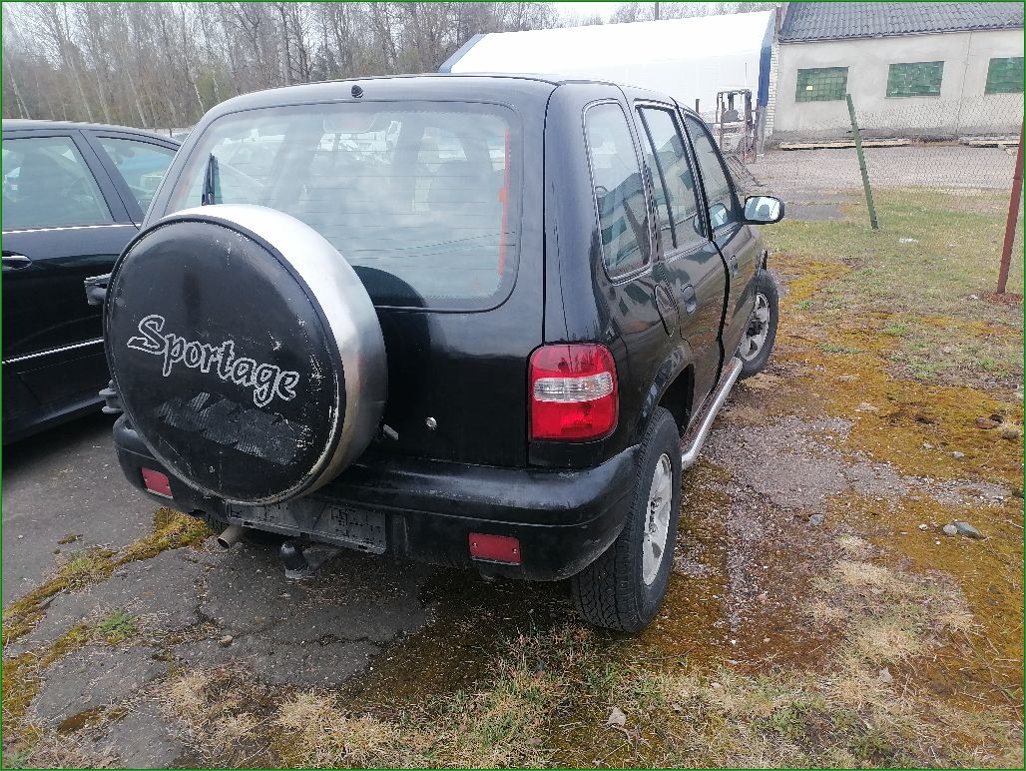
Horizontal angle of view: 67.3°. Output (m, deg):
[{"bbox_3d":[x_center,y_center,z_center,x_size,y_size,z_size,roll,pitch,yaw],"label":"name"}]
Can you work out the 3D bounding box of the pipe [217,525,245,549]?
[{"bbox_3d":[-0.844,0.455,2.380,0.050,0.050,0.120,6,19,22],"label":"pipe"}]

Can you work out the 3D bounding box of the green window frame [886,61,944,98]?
[{"bbox_3d":[13.581,-10.299,26.000,1.680,1.080,0.120,4,20,19],"label":"green window frame"}]

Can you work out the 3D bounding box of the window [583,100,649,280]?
[{"bbox_3d":[0.266,-0.499,1.938,0.040,0.420,0.430,-15,10,27],"label":"window"}]

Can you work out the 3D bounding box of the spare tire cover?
[{"bbox_3d":[-0.656,-0.069,1.898,0.706,0.706,0.195,6,19,22],"label":"spare tire cover"}]

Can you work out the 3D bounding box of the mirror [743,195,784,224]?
[{"bbox_3d":[1.166,-0.817,3.582,0.190,0.140,0.100,6,19,22],"label":"mirror"}]

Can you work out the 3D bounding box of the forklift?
[{"bbox_3d":[6.077,-7.491,22.300,1.850,2.030,1.080,12,24,36],"label":"forklift"}]

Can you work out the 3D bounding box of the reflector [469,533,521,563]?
[{"bbox_3d":[-0.040,0.385,1.833,0.126,0.070,0.020,3,18,15],"label":"reflector"}]

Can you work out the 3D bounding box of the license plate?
[{"bbox_3d":[-0.552,0.339,2.041,0.520,0.113,0.025,6,19,22],"label":"license plate"}]

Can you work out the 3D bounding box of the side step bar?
[{"bbox_3d":[0.911,0.062,3.528,0.140,0.100,1.660,6,19,22],"label":"side step bar"}]

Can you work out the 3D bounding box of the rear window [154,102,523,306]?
[{"bbox_3d":[-0.484,-0.460,1.959,1.080,0.520,0.060,6,-10,22],"label":"rear window"}]

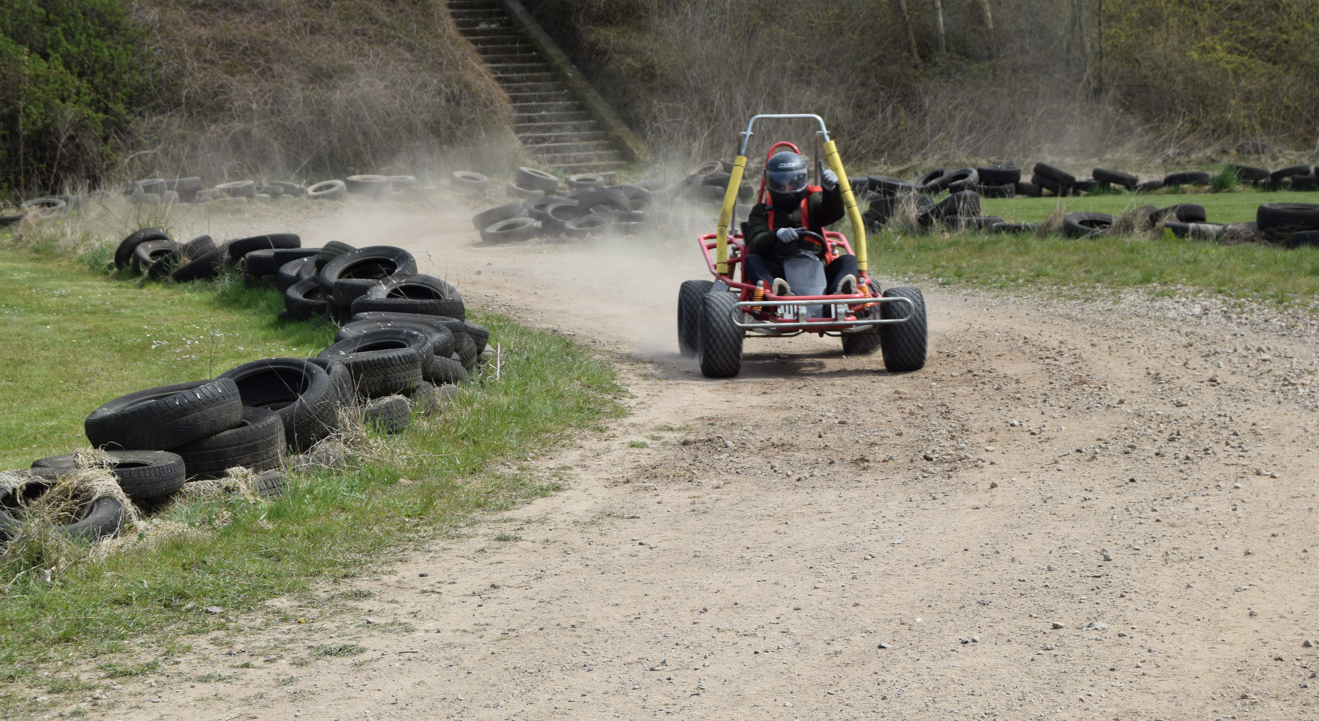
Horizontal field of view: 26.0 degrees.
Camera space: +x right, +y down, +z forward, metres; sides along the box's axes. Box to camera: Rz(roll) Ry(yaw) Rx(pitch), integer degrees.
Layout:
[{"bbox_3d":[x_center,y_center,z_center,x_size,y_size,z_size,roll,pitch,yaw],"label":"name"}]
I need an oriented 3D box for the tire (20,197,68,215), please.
[{"bbox_3d":[-8.183,-2.008,38.000,0.620,0.200,0.620,0,16,0],"label":"tire"}]

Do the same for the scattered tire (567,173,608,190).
[{"bbox_3d":[-1.207,-2.919,47.300,0.610,0.170,0.610,0,20,-1],"label":"scattered tire"}]

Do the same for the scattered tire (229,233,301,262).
[{"bbox_3d":[-3.448,-0.992,25.000,0.615,0.165,0.615,-9,-4,-1],"label":"scattered tire"}]

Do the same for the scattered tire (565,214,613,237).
[{"bbox_3d":[-0.790,-1.487,32.200,0.580,0.200,0.580,-10,16,1],"label":"scattered tire"}]

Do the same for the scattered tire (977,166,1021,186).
[{"bbox_3d":[5.001,-2.721,42.000,0.630,0.205,0.630,2,10,7],"label":"scattered tire"}]

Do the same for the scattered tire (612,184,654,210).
[{"bbox_3d":[-0.395,-1.900,34.200,0.620,0.190,0.620,0,-20,0],"label":"scattered tire"}]

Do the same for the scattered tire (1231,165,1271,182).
[{"bbox_3d":[9.051,-2.872,43.800,0.600,0.170,0.600,9,3,11],"label":"scattered tire"}]

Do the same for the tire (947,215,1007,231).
[{"bbox_3d":[3.377,-1.438,30.500,0.630,0.190,0.630,0,6,0],"label":"tire"}]

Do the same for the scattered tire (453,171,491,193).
[{"bbox_3d":[-3.102,-2.942,47.000,0.610,0.185,0.610,5,17,-2],"label":"scattered tire"}]

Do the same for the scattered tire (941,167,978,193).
[{"bbox_3d":[4.498,-2.672,42.500,0.545,0.170,0.545,-22,21,7],"label":"scattered tire"}]

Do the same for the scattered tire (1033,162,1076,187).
[{"bbox_3d":[5.555,-2.610,40.200,0.610,0.175,0.610,22,3,-1],"label":"scattered tire"}]

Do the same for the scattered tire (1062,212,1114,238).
[{"bbox_3d":[4.523,-1.396,29.800,0.615,0.175,0.615,6,20,8],"label":"scattered tire"}]

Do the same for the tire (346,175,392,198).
[{"bbox_3d":[-4.190,-2.501,41.200,0.630,0.210,0.630,0,11,0],"label":"tire"}]

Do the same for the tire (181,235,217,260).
[{"bbox_3d":[-4.268,-0.946,25.700,0.590,0.190,0.590,-25,-2,-1],"label":"tire"}]

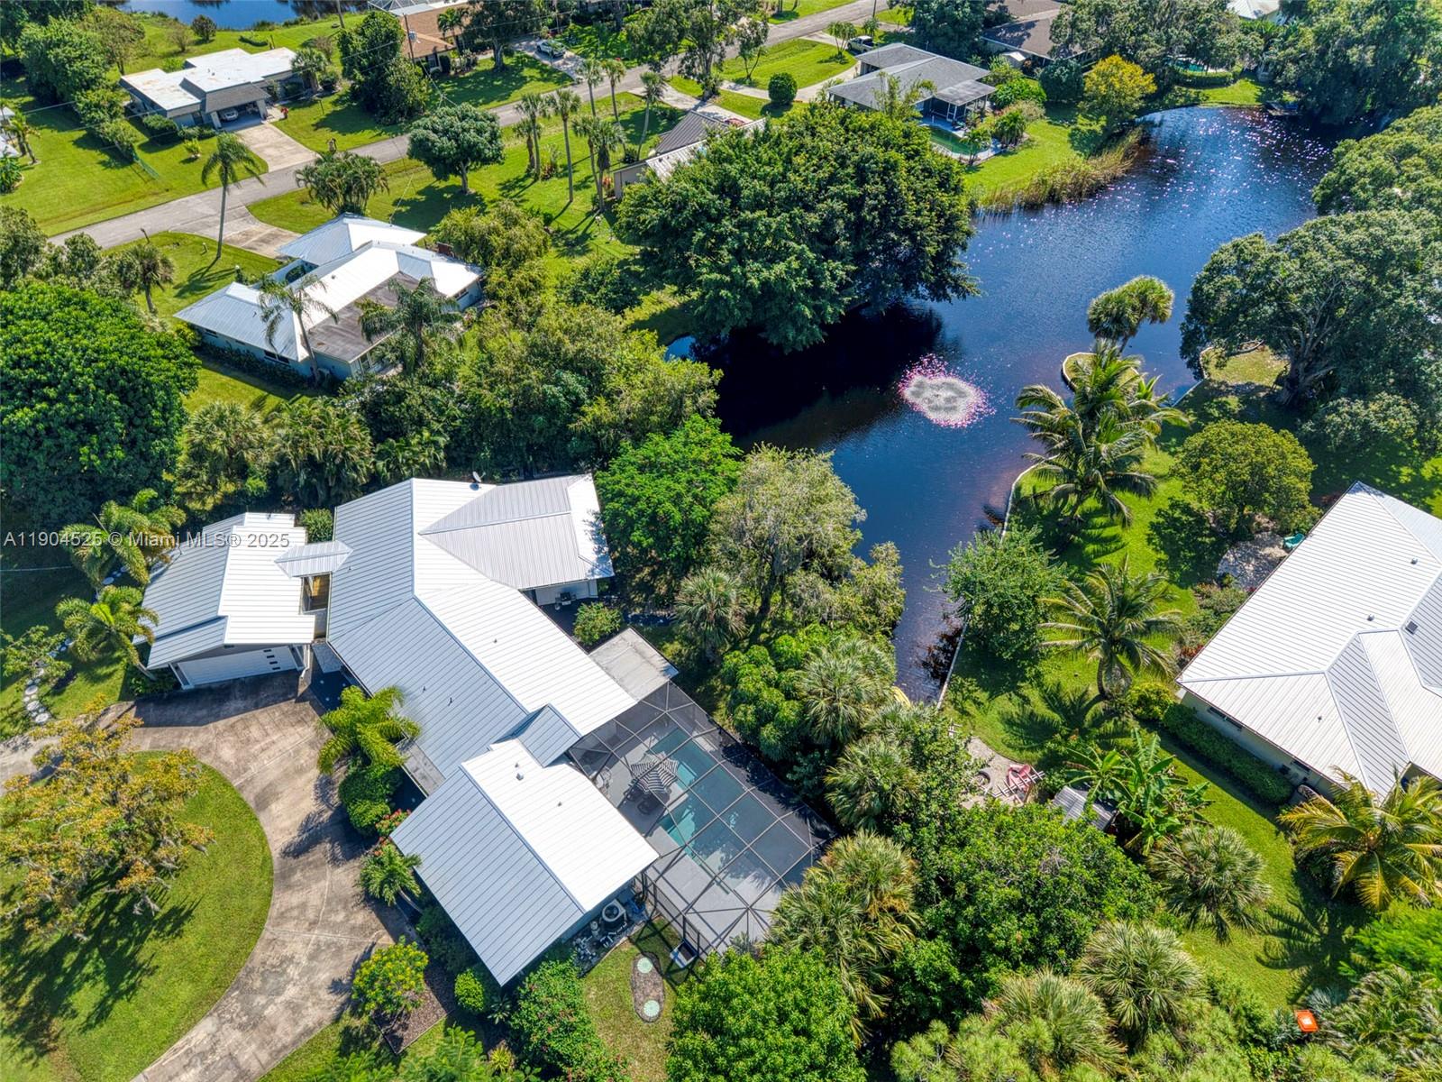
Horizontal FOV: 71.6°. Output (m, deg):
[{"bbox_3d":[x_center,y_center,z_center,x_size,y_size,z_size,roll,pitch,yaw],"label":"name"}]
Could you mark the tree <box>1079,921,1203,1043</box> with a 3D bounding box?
[{"bbox_3d":[17.042,18.910,41.618,4.900,6.600,4.900,1,45,0],"label":"tree"}]

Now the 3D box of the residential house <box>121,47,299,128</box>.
[{"bbox_3d":[-55.885,-51.830,113.698,17.900,3.900,14.700,-32,53,-30],"label":"residential house"}]

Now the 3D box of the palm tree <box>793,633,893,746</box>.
[{"bbox_3d":[5.966,8.508,50.415,4.800,7.400,4.600,2,44,0],"label":"palm tree"}]

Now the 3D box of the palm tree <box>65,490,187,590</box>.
[{"bbox_3d":[-34.942,0.713,59.446,6.000,6.600,5.500,2,44,0],"label":"palm tree"}]

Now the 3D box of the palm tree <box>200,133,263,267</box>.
[{"bbox_3d":[-43.032,-30.367,88.642,5.400,10.200,5.000,2,44,0],"label":"palm tree"}]

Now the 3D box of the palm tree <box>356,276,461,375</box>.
[{"bbox_3d":[-22.775,-15.387,74.065,7.200,8.540,7.200,1,45,0],"label":"palm tree"}]

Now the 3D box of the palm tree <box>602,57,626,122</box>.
[{"bbox_3d":[-10.774,-44.470,103.262,2.750,9.600,2.700,2,44,0],"label":"palm tree"}]

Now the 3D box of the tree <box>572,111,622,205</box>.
[{"bbox_3d":[-11.563,-35.795,95.040,4.800,8.500,3.300,2,44,0],"label":"tree"}]

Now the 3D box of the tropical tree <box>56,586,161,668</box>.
[{"bbox_3d":[-32.899,5.555,54.880,4.900,6.100,4.800,2,44,0],"label":"tropical tree"}]

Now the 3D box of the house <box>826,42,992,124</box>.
[{"bbox_3d":[22.257,-55.022,120.508,19.800,4.300,18.200,-33,54,-31],"label":"house"}]

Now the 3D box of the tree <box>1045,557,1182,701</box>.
[{"bbox_3d":[21.726,5.695,56.073,7.300,6.800,6.800,2,44,0],"label":"tree"}]

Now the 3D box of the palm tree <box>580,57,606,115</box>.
[{"bbox_3d":[-13.227,-45.661,104.786,2.700,9.100,2.700,2,44,0],"label":"palm tree"}]

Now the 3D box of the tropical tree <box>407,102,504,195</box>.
[{"bbox_3d":[-25.959,-38.457,98.926,9.100,8.300,9.000,2,44,0],"label":"tropical tree"}]

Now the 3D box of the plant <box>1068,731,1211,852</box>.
[{"bbox_3d":[20.459,12.563,48.935,6.300,4.200,4.800,2,44,0],"label":"plant"}]

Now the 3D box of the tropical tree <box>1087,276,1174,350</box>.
[{"bbox_3d":[31.348,-16.270,79.194,5.800,7.600,4.200,2,44,0],"label":"tropical tree"}]

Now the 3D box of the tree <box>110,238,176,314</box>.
[{"bbox_3d":[-46.668,-21.060,81.006,4.800,6.390,4.800,1,45,0],"label":"tree"}]

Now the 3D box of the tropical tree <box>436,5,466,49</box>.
[{"bbox_3d":[-33.051,-63.493,124.137,3.400,5.430,3.400,1,45,0],"label":"tropical tree"}]

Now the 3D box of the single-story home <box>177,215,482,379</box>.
[{"bbox_3d":[-30.862,-20.509,82.015,17.600,4.400,19.400,21,49,19],"label":"single-story home"}]

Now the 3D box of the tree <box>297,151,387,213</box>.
[{"bbox_3d":[-35.476,-33.391,93.624,8.300,6.090,8.300,1,45,0],"label":"tree"}]

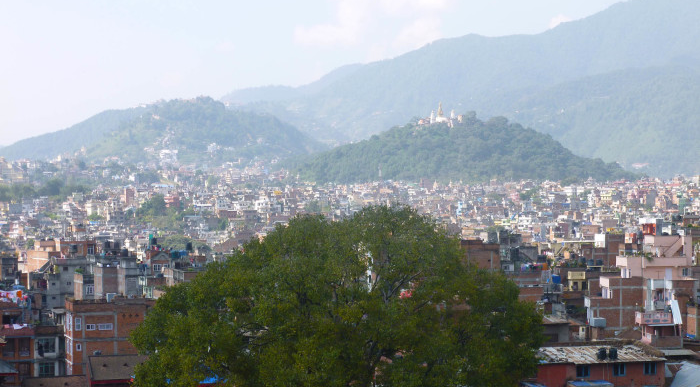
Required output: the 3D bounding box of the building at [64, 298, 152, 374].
[{"bbox_3d":[-26.700,18.100,169.300,9.200,12.500,6.200,0,1,-18],"label":"building"}]

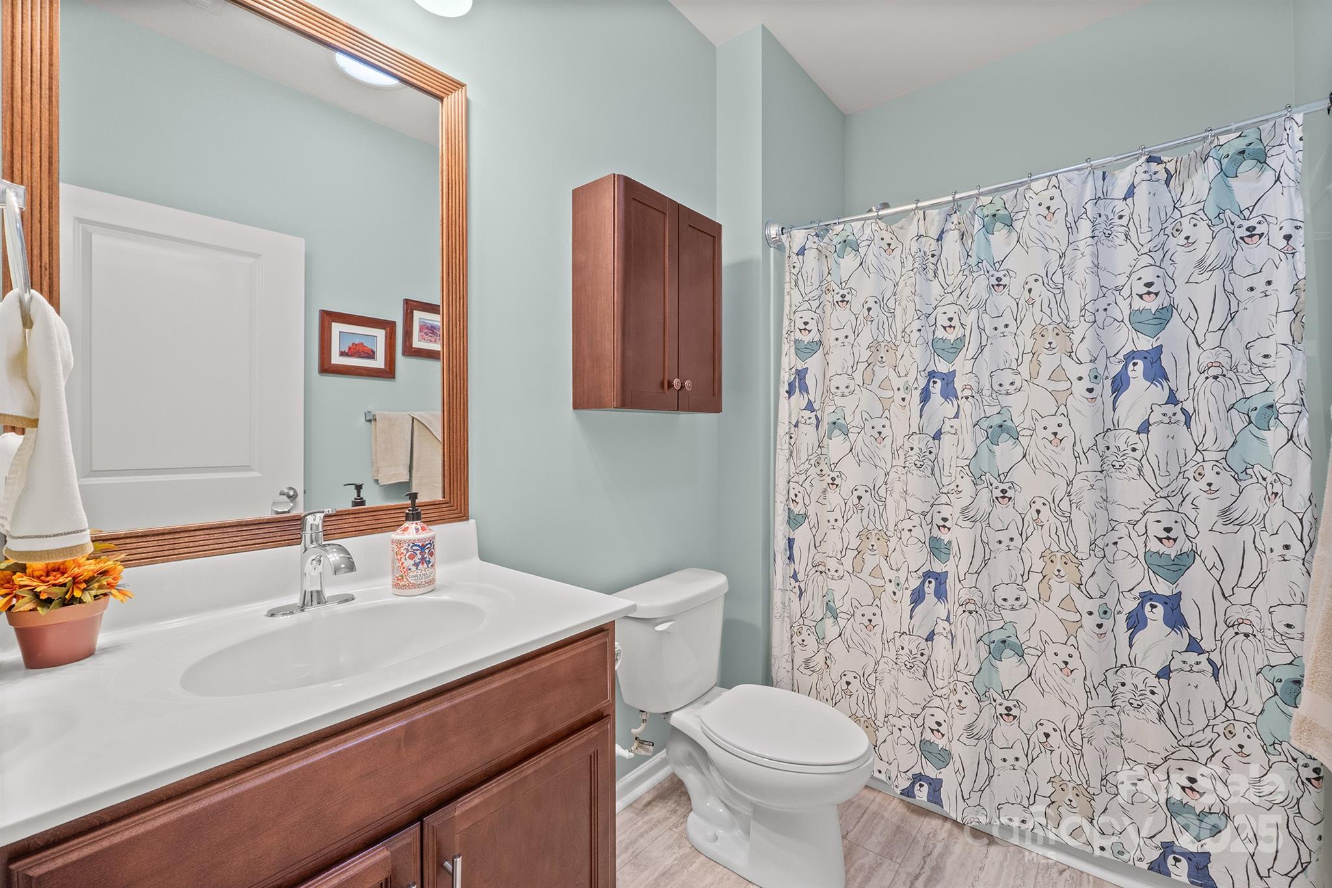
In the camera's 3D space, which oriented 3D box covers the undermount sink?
[{"bbox_3d":[-0.499,0.371,0.880,0.335,0.130,0.420,1,2,40],"label":"undermount sink"}]

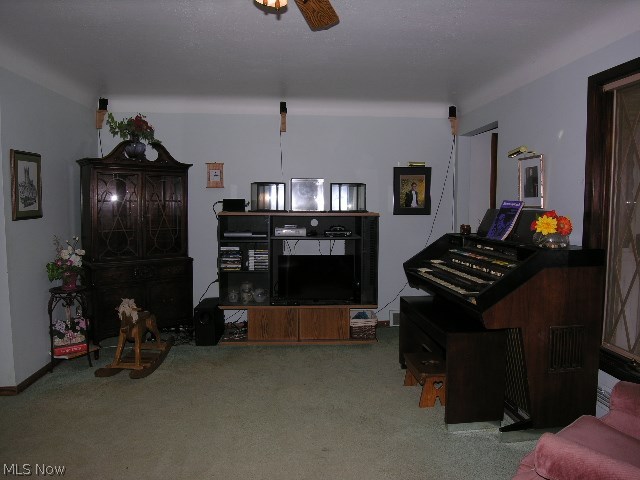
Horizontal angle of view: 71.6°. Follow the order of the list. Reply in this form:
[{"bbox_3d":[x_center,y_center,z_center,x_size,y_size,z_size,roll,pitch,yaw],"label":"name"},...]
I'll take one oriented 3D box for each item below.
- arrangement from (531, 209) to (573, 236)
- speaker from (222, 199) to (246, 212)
[{"bbox_3d":[1.407,-0.100,2.698,0.225,0.155,0.170,0,6,-4],"label":"arrangement"},{"bbox_3d":[-0.855,-0.343,4.439,0.210,0.125,0.150,0,5,-5],"label":"speaker"}]

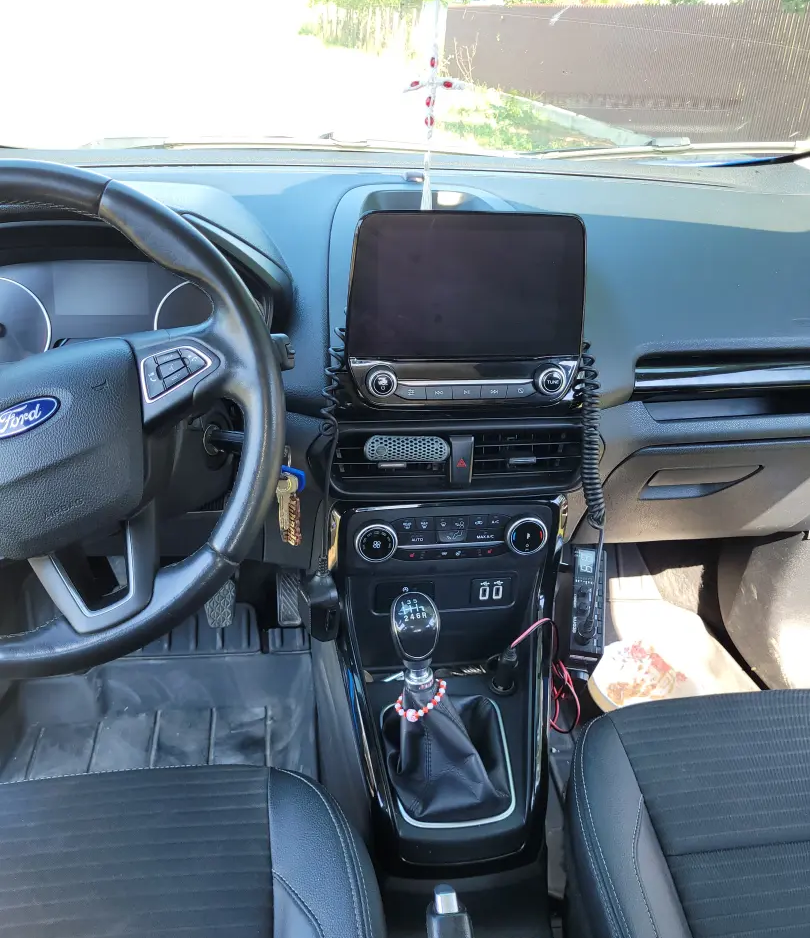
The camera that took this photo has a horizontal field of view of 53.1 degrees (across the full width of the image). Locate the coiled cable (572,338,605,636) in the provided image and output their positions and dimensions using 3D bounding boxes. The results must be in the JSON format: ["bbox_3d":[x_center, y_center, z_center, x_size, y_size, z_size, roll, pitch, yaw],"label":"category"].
[{"bbox_3d":[0.196,0.037,0.877,0.050,0.340,0.080,-2,28,-9],"label":"coiled cable"}]

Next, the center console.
[{"bbox_3d":[0.053,0.076,0.790,0.260,0.630,0.280,-2,28,-9],"label":"center console"}]

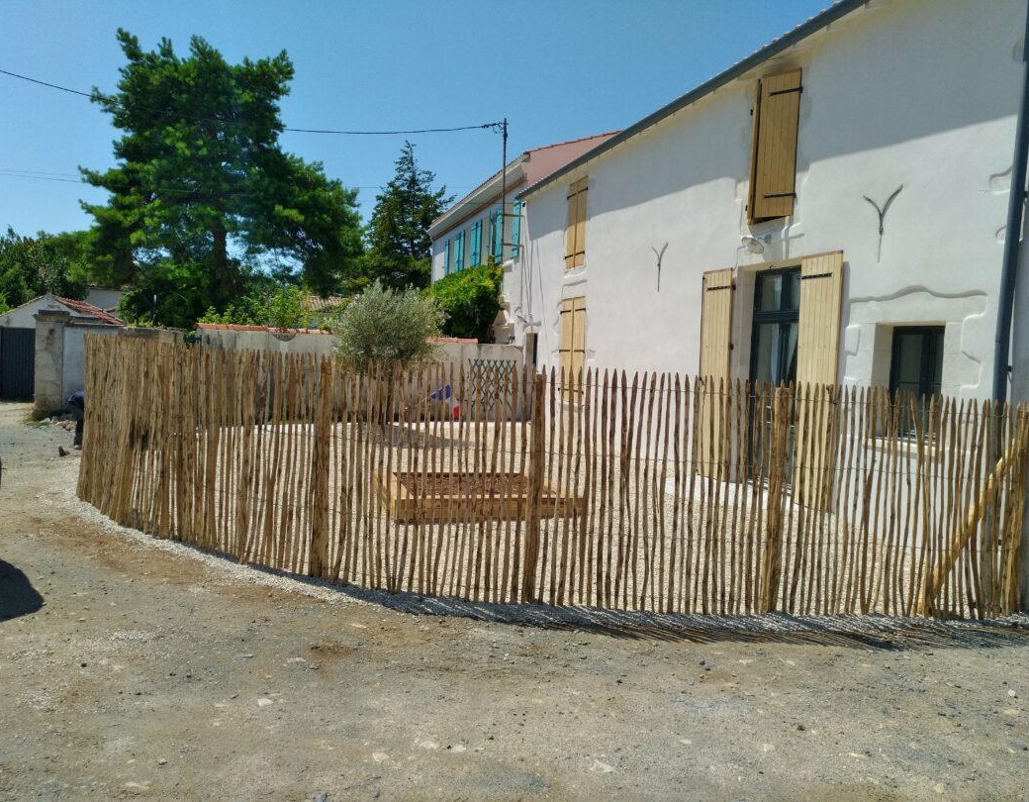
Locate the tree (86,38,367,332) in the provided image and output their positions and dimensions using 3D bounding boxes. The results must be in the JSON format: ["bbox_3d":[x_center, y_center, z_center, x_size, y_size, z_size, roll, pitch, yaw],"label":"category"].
[{"bbox_3d":[-10.594,-7.039,25.616,10.145,12.734,9.435,-1,5,-22],"label":"tree"}]

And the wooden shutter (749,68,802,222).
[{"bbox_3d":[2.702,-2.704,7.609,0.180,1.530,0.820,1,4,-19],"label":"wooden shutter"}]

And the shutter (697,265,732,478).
[{"bbox_3d":[2.295,-0.311,8.110,0.060,2.331,0.602,0,5,-18],"label":"shutter"}]

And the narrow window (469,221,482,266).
[{"bbox_3d":[-0.974,-3.962,18.093,0.100,1.184,0.987,0,5,-18],"label":"narrow window"}]

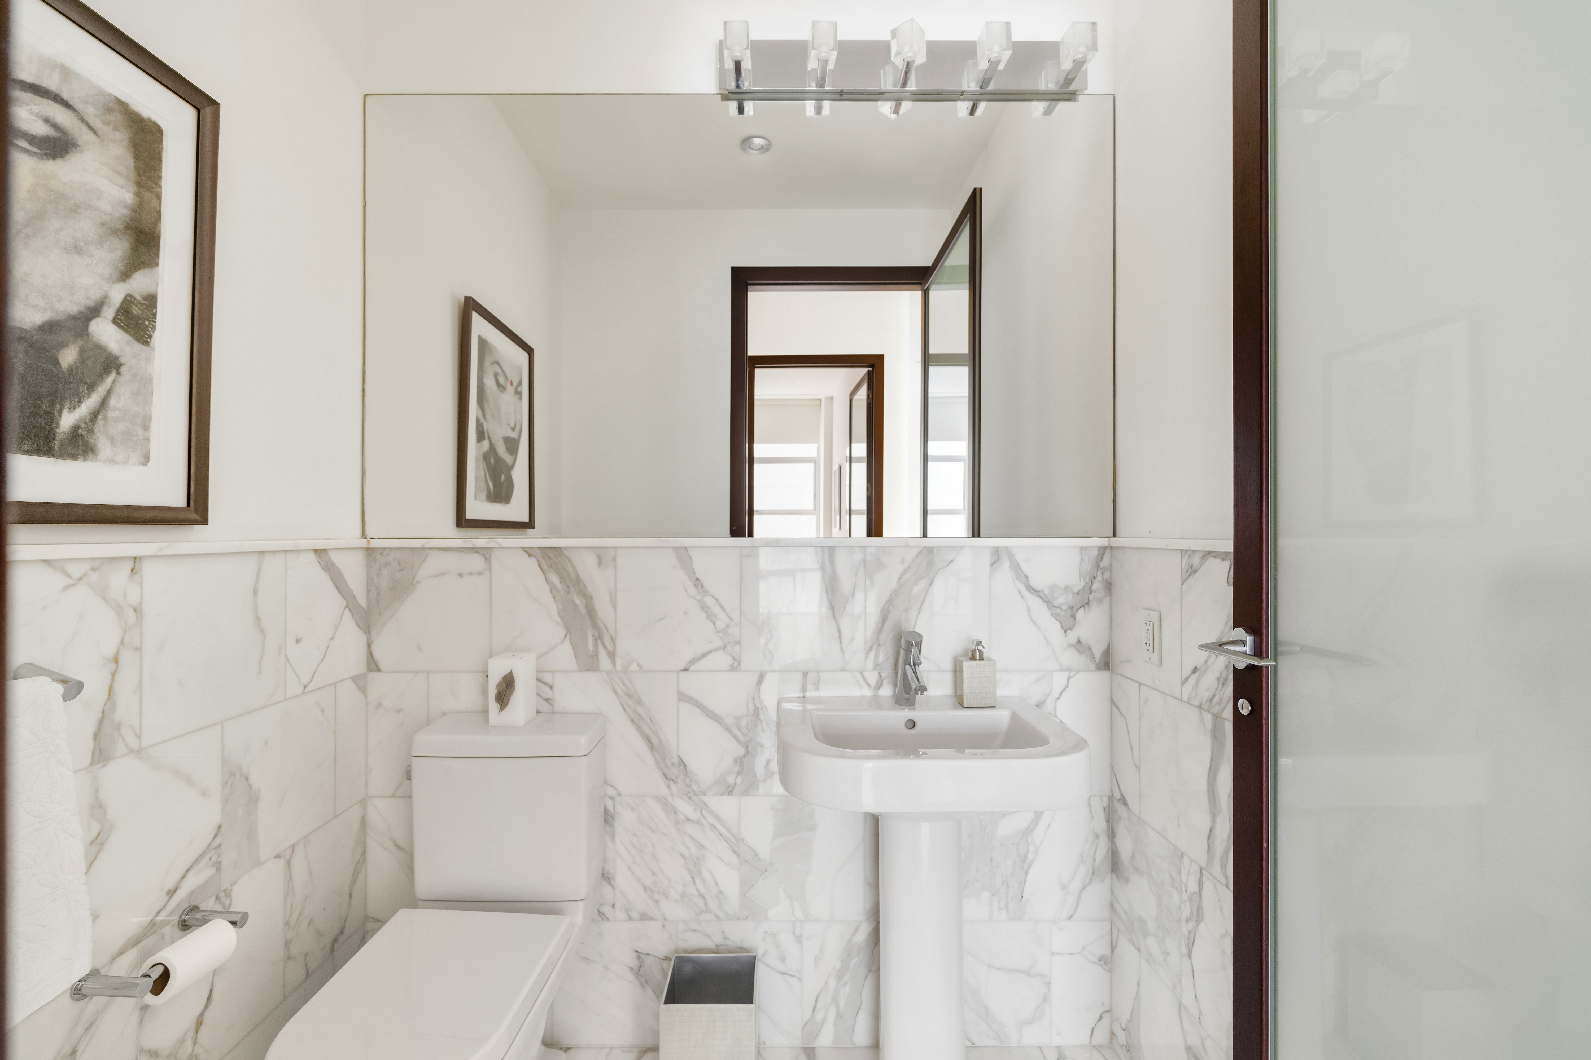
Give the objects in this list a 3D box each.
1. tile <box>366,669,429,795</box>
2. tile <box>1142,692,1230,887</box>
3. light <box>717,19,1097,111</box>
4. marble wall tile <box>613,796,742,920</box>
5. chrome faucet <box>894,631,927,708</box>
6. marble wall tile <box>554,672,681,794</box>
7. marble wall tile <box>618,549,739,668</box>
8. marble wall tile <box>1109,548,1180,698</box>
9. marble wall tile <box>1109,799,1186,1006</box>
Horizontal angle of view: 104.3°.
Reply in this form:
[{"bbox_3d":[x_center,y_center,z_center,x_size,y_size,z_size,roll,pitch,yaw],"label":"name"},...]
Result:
[{"bbox_3d":[-0.973,0.500,1.518,0.152,0.305,0.010,0,0,0],"label":"tile"},{"bbox_3d":[0.787,0.498,1.246,0.015,0.304,0.290,0,0,-2],"label":"tile"},{"bbox_3d":[0.259,-1.120,1.454,0.887,0.122,0.118,0,0,0],"label":"light"},{"bbox_3d":[-0.287,0.804,1.518,0.308,0.306,0.010,0,0,0],"label":"marble wall tile"},{"bbox_3d":[0.262,0.320,1.400,0.048,0.178,0.145,0,0,-3],"label":"chrome faucet"},{"bbox_3d":[-0.437,0.500,1.520,0.305,0.304,0.015,0,0,0],"label":"marble wall tile"},{"bbox_3d":[-0.285,0.195,1.520,0.305,0.304,0.015,0,0,0],"label":"marble wall tile"},{"bbox_3d":[0.782,0.195,1.379,0.015,0.304,0.263,0,0,-2],"label":"marble wall tile"},{"bbox_3d":[0.780,0.804,1.378,0.010,0.305,0.275,0,0,0],"label":"marble wall tile"}]

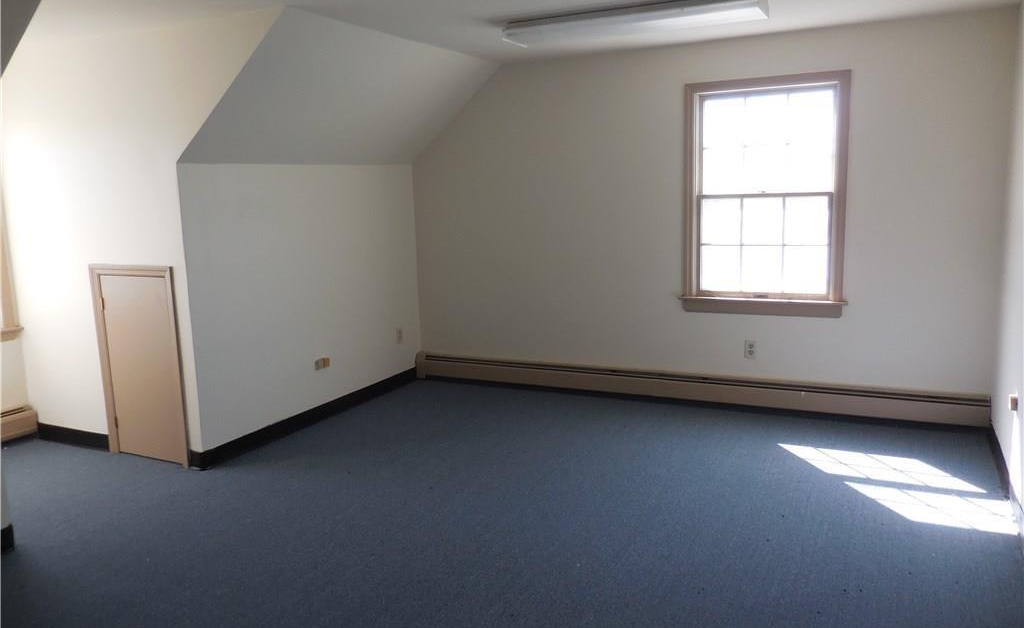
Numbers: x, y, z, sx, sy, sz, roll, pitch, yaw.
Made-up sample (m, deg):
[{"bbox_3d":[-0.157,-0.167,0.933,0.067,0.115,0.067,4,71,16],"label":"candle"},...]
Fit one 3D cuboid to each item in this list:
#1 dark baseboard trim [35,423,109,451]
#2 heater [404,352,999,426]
[{"bbox_3d":[-2.664,0.740,4.476,0.678,0.100,0.020,3,11,27],"label":"dark baseboard trim"},{"bbox_3d":[1.006,0.474,5.002,3.794,0.205,0.065,2,11,24],"label":"heater"}]

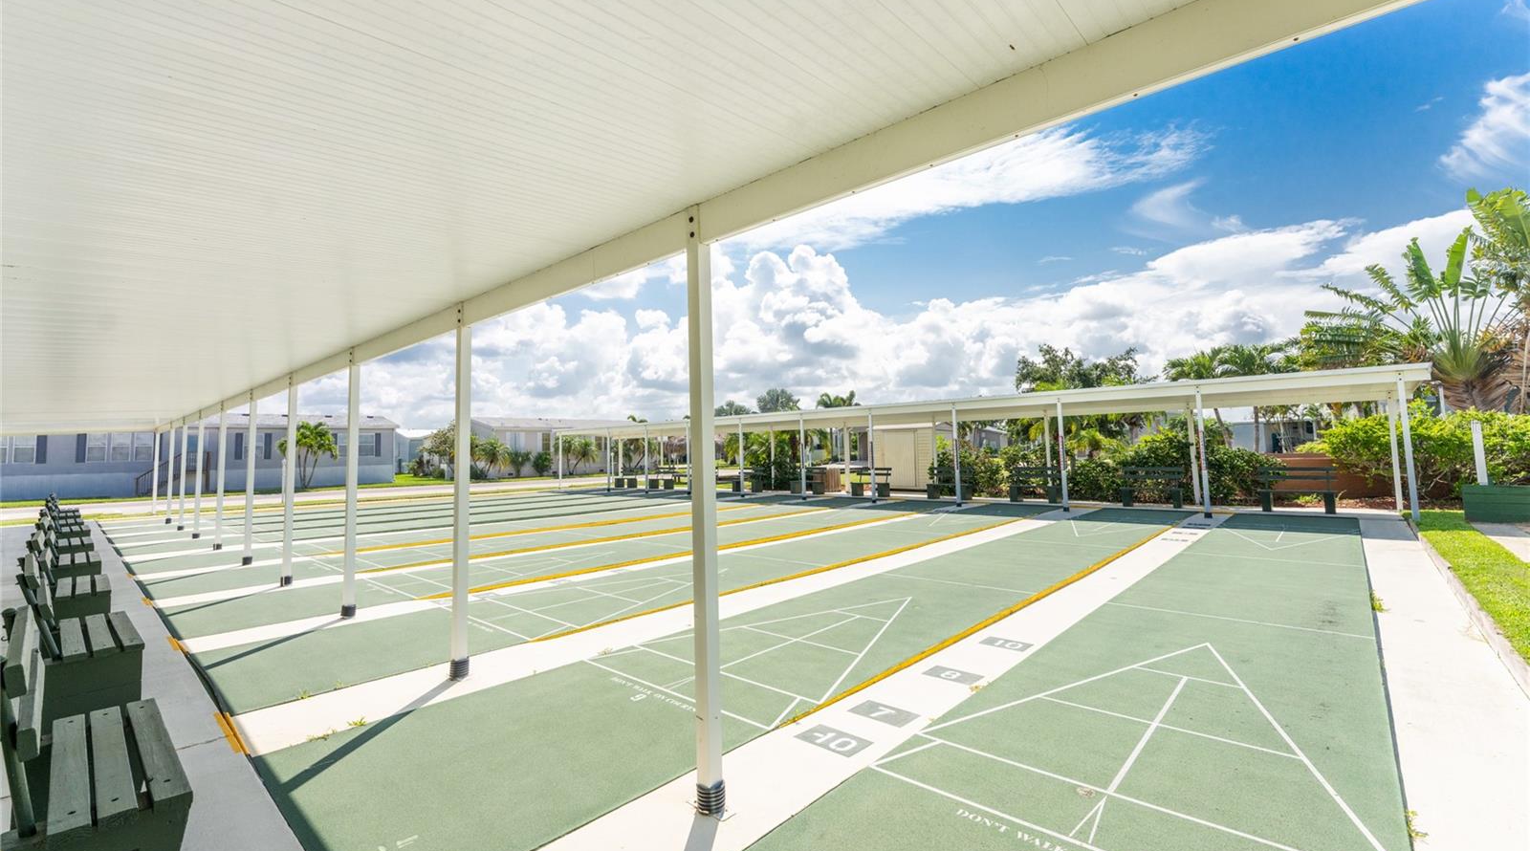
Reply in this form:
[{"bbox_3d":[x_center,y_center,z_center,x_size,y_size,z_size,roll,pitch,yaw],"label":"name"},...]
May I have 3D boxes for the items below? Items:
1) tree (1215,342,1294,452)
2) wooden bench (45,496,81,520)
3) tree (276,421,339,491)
[{"bbox_3d":[21.438,-0.676,26.125,2.750,5.825,2.612,-3,-3,39],"label":"tree"},{"bbox_3d":[-16.109,2.037,13.709,1.340,0.960,0.500,-4,-4,41],"label":"wooden bench"},{"bbox_3d":[-26.097,1.709,34.039,2.823,3.968,2.800,1,-3,-37],"label":"tree"}]

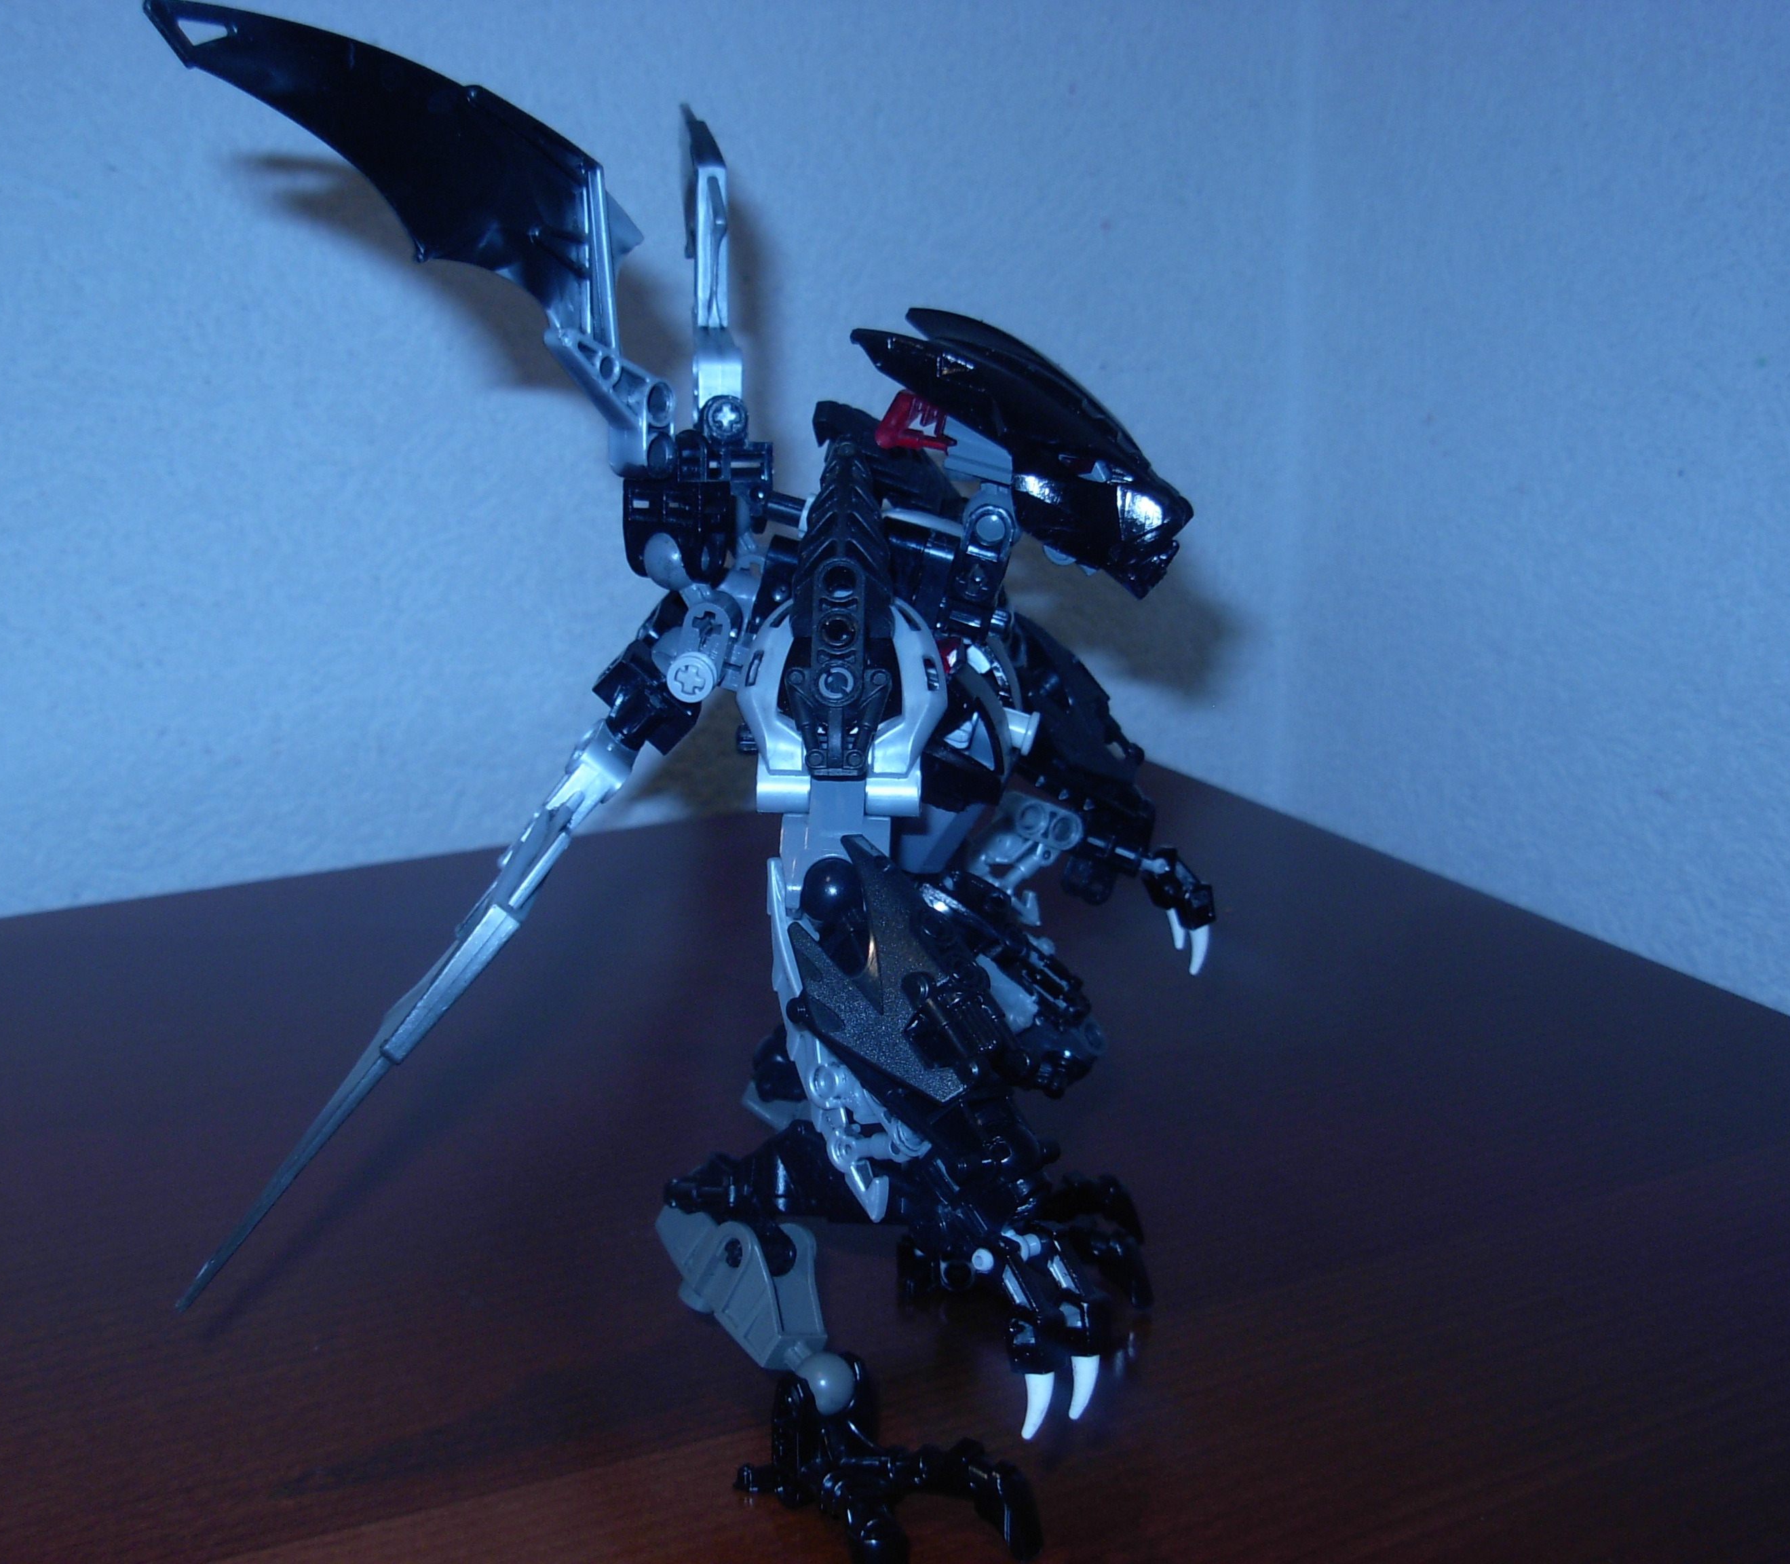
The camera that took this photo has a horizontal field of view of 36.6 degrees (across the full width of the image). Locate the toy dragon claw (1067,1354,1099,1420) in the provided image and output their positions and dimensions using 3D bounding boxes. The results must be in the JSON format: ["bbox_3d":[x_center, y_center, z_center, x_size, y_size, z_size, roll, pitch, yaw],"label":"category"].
[{"bbox_3d":[0.029,0.093,0.417,0.005,0.011,0.004,5,15,17],"label":"toy dragon claw"}]

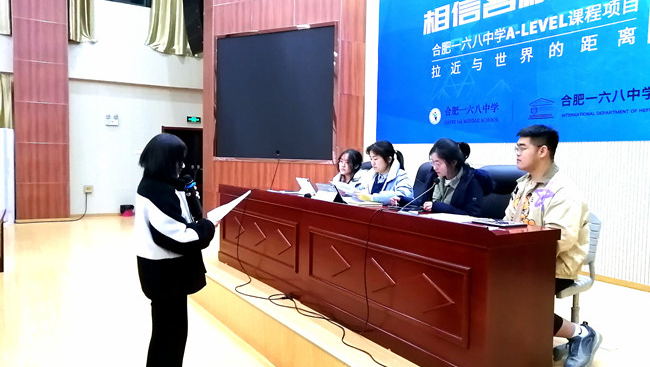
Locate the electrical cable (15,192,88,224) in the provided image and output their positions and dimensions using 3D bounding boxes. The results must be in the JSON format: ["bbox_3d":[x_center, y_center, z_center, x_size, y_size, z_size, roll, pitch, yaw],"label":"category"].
[{"bbox_3d":[-6.040,0.514,11.311,1.500,0.540,0.800,-1,4,-32],"label":"electrical cable"}]

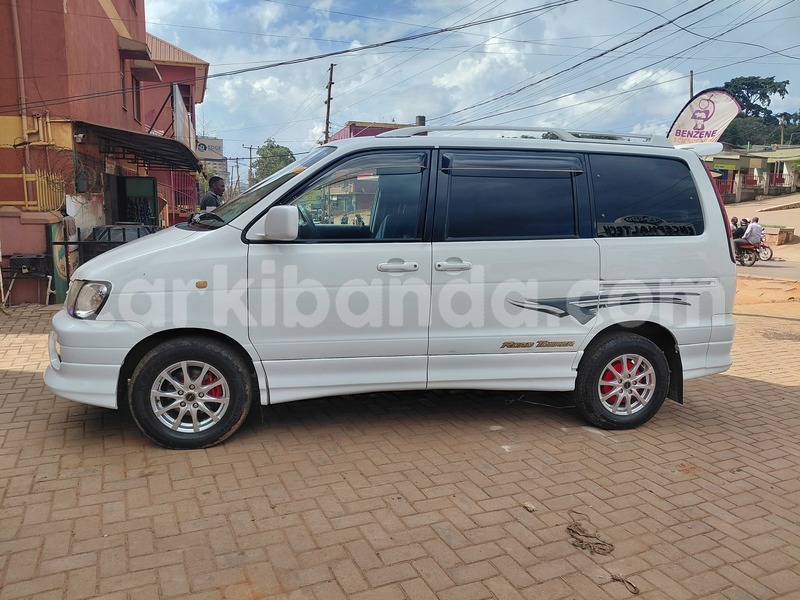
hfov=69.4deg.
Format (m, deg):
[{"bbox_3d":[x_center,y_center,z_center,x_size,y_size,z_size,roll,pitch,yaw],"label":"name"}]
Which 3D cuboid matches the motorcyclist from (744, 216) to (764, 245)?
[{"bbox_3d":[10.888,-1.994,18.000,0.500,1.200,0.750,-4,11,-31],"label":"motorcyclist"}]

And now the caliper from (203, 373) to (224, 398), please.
[{"bbox_3d":[-1.086,0.498,3.365,0.131,0.169,0.090,0,7,-11],"label":"caliper"}]

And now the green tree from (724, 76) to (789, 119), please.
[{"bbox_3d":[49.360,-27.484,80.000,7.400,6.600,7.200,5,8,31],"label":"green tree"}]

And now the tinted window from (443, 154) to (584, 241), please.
[{"bbox_3d":[0.697,-0.634,3.538,0.886,0.536,0.060,0,-1,-11],"label":"tinted window"}]

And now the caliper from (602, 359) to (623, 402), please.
[{"bbox_3d":[1.409,0.535,3.841,0.135,0.270,0.085,0,10,-12],"label":"caliper"}]

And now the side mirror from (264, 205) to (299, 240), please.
[{"bbox_3d":[-0.618,-0.406,3.027,0.165,0.190,0.200,0,10,-12],"label":"side mirror"}]

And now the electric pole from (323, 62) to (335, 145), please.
[{"bbox_3d":[-4.350,-9.066,33.741,0.400,9.000,0.300,9,10,17],"label":"electric pole"}]

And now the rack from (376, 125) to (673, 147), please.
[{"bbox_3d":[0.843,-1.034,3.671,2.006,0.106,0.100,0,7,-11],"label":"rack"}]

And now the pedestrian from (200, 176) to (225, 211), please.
[{"bbox_3d":[-2.293,-0.678,7.137,0.360,1.660,0.460,0,10,-12],"label":"pedestrian"}]

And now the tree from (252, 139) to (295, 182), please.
[{"bbox_3d":[-12.819,-12.364,58.611,4.500,7.400,4.500,2,10,0],"label":"tree"}]

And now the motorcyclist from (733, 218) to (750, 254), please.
[{"bbox_3d":[11.821,-2.198,20.000,0.700,1.260,0.520,6,8,36],"label":"motorcyclist"}]

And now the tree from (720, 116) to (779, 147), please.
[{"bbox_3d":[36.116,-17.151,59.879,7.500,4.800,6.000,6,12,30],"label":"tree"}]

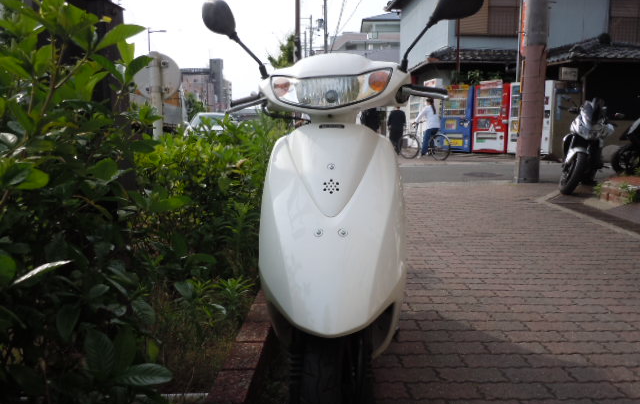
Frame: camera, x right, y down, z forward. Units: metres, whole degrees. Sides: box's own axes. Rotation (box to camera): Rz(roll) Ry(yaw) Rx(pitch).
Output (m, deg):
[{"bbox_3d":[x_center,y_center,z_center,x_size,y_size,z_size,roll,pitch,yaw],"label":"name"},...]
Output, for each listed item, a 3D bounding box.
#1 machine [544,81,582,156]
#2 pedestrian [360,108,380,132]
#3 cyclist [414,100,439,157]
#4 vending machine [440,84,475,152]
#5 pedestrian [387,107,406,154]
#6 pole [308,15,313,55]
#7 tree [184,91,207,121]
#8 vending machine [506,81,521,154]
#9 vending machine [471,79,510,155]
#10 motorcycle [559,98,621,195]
[{"bbox_3d":[6.189,-2.136,13.142,0.900,1.850,0.700,5,10,33],"label":"machine"},{"bbox_3d":[1.313,-2.004,13.593,0.500,1.620,0.360,-1,8,-5],"label":"pedestrian"},{"bbox_3d":[2.681,-1.831,12.853,0.680,1.480,0.500,8,12,43],"label":"cyclist"},{"bbox_3d":[3.977,-2.318,14.583,0.850,1.830,0.700,5,10,33],"label":"vending machine"},{"bbox_3d":[2.126,-2.089,14.283,0.500,1.580,0.340,-1,8,-3],"label":"pedestrian"},{"bbox_3d":[-0.842,-12.645,51.873,0.300,11.600,0.300,0,8,0],"label":"pole"},{"bbox_3d":[-9.138,-6.427,38.021,2.300,3.400,2.200,0,8,0],"label":"tree"},{"bbox_3d":[5.559,-2.190,13.595,0.950,1.830,0.700,5,10,33],"label":"vending machine"},{"bbox_3d":[4.846,-2.335,14.325,0.930,1.930,0.720,5,10,33],"label":"vending machine"},{"bbox_3d":[3.467,-0.749,6.745,0.750,1.150,2.000,6,10,36],"label":"motorcycle"}]

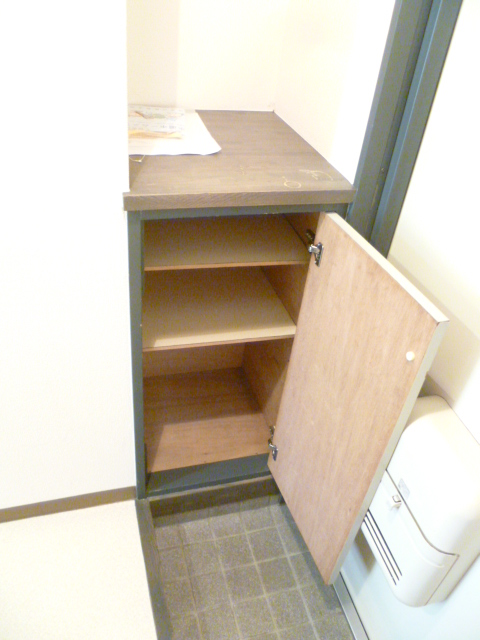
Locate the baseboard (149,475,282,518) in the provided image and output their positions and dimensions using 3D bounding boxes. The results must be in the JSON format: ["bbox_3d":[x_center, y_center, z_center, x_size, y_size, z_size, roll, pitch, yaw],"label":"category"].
[{"bbox_3d":[-0.073,0.567,1.687,0.434,0.109,0.018,-5,39,-16],"label":"baseboard"}]

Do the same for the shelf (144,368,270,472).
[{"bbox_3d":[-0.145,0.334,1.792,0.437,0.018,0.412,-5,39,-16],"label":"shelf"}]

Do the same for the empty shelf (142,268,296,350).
[{"bbox_3d":[-0.098,-0.054,1.505,0.432,0.014,0.379,-5,39,-16],"label":"empty shelf"}]

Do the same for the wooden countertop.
[{"bbox_3d":[-0.059,-0.401,1.229,0.482,0.030,0.537,-5,39,-16],"label":"wooden countertop"}]

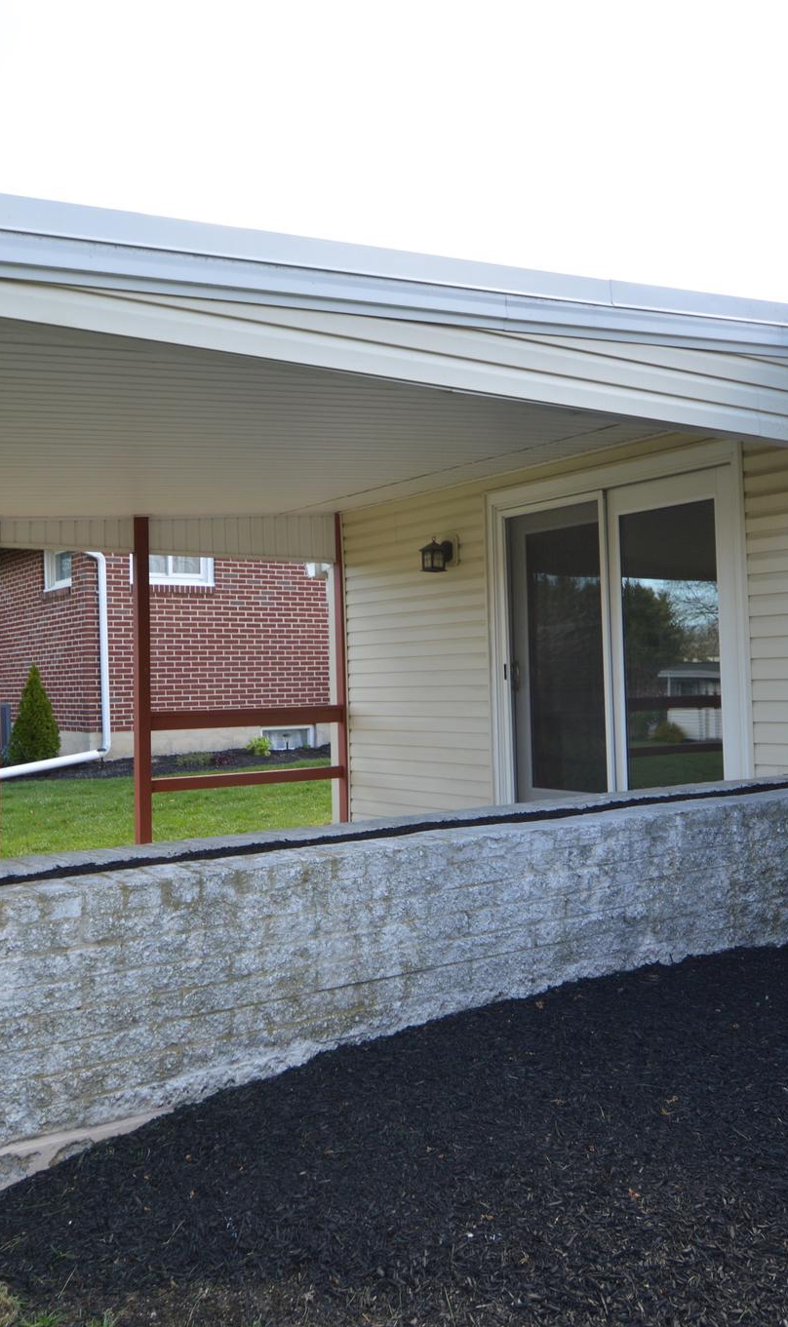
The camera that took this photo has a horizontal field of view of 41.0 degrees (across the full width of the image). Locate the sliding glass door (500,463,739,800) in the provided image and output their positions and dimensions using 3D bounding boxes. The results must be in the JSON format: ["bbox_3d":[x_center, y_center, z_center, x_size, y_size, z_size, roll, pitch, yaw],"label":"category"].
[{"bbox_3d":[1.228,-0.039,6.122,0.120,1.990,1.800,0,-2,-38],"label":"sliding glass door"}]

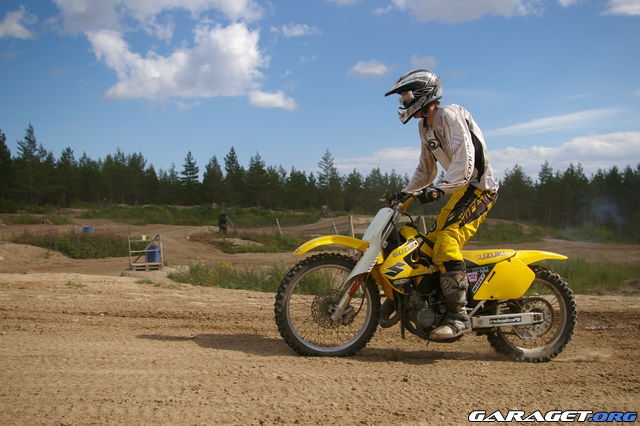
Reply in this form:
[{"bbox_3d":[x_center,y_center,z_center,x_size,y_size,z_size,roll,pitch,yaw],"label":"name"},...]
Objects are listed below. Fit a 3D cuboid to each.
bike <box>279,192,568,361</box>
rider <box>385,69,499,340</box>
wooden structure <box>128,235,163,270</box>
[{"bbox_3d":[0.775,0.430,4.125,2.140,1.140,0.800,4,0,-8],"label":"bike"},{"bbox_3d":[0.825,-0.080,4.110,0.770,1.820,0.720,0,0,-12],"label":"rider"},{"bbox_3d":[-6.850,1.560,24.000,1.200,1.420,0.850,0,0,0],"label":"wooden structure"}]

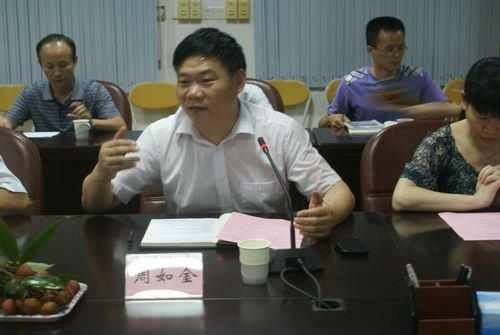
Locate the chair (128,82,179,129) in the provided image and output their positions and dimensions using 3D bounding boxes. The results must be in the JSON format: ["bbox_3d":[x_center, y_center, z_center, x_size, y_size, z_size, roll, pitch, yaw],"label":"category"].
[{"bbox_3d":[-0.627,-0.140,5.736,0.460,0.800,0.480,-1,12,0],"label":"chair"}]

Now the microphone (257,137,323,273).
[{"bbox_3d":[0.099,0.084,2.079,0.152,0.305,0.190,-2,12,-8],"label":"microphone"}]

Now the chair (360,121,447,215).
[{"bbox_3d":[0.706,0.363,2.769,0.620,0.970,0.640,0,12,3],"label":"chair"}]

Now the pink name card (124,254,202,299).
[{"bbox_3d":[-0.189,0.238,1.873,0.170,0.091,0.075,-1,12,0],"label":"pink name card"}]

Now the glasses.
[{"bbox_3d":[0.694,-0.589,4.168,0.138,0.042,0.135,-10,25,-39],"label":"glasses"}]

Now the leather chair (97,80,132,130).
[{"bbox_3d":[-0.922,0.089,4.200,0.620,0.970,0.640,-1,12,0],"label":"leather chair"}]

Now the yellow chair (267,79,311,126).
[{"bbox_3d":[0.203,-0.163,5.804,0.460,0.800,0.480,-1,12,0],"label":"yellow chair"}]

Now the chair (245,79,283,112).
[{"bbox_3d":[-0.123,0.069,4.259,0.620,0.970,0.640,-1,12,0],"label":"chair"}]

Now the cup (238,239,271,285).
[{"bbox_3d":[0.012,0.223,1.942,0.076,0.088,0.076,-1,12,0],"label":"cup"}]

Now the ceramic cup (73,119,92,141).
[{"bbox_3d":[-0.794,-0.176,3.950,0.084,0.087,0.076,-1,12,0],"label":"ceramic cup"}]

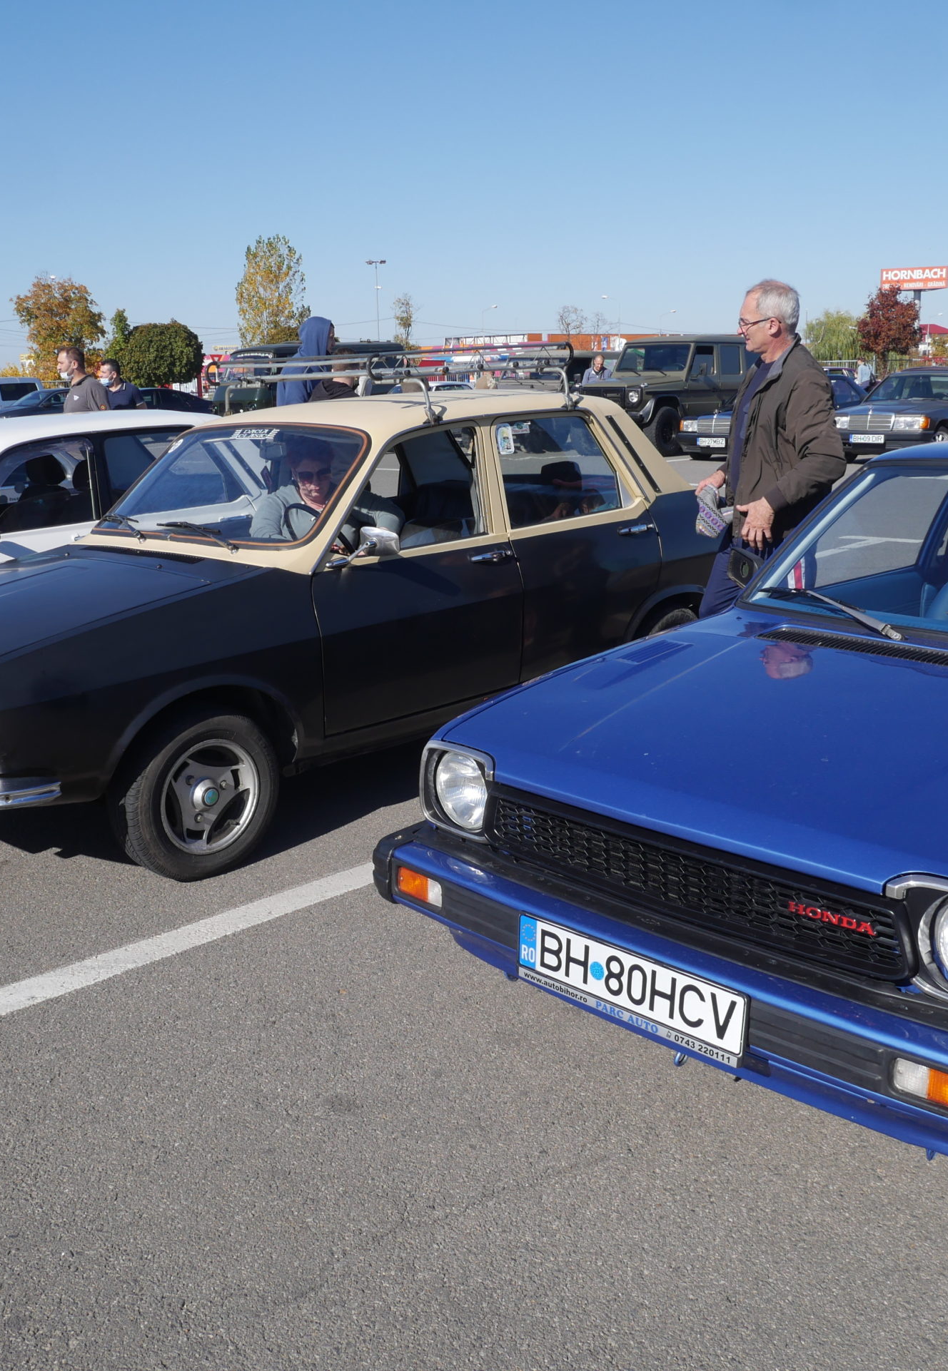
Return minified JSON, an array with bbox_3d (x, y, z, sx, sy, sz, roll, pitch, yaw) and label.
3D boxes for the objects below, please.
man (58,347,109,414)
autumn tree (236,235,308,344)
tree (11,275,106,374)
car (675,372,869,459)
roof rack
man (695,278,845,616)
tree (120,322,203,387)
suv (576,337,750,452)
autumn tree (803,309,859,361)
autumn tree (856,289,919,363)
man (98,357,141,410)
[{"bbox_3d":[-2.972,-1.695,9.795,0.380,1.800,0.520,-7,14,-26],"label":"man"},{"bbox_3d":[-11.843,-21.324,76.190,4.400,11.000,4.400,-1,12,0],"label":"autumn tree"},{"bbox_3d":[-18.904,-15.153,58.812,4.400,7.500,4.400,-1,12,0],"label":"tree"},{"bbox_3d":[5.312,-4.643,21.799,1.690,1.390,4.430,11,18,42],"label":"car"},{"bbox_3d":[-0.317,-1.191,5.005,1.080,0.270,1.120,-14,19,-42],"label":"roof rack"},{"bbox_3d":[1.010,-0.472,4.404,0.430,1.790,0.550,-6,14,-19],"label":"man"},{"bbox_3d":[-12.090,-12.400,50.472,3.000,4.033,3.000,-1,14,0],"label":"tree"},{"bbox_3d":[3.698,-5.298,23.210,1.720,2.000,4.500,10,18,41],"label":"suv"},{"bbox_3d":[23.861,-22.554,85.655,5.500,5.595,5.500,-1,14,0],"label":"autumn tree"},{"bbox_3d":[22.649,-18.907,69.599,3.309,5.371,3.309,3,15,17],"label":"autumn tree"},{"bbox_3d":[-3.018,-1.931,10.989,0.360,1.750,0.520,-11,16,-37],"label":"man"}]

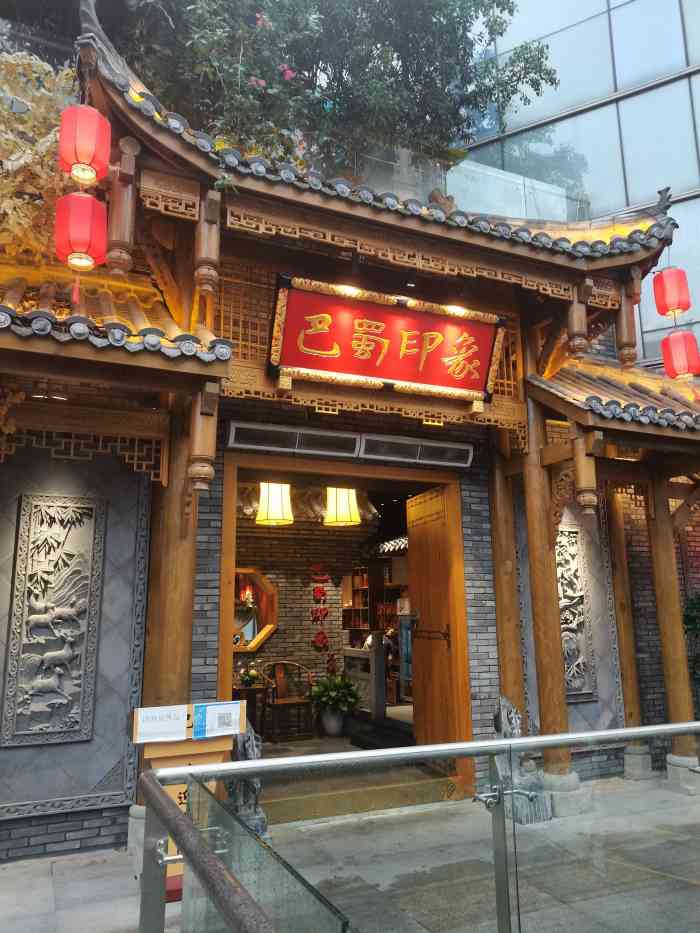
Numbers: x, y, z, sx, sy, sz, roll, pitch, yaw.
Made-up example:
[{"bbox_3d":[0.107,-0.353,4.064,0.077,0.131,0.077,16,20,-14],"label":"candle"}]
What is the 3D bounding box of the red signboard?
[{"bbox_3d":[0.350,-1.011,5.793,2.108,0.722,0.118,5,6,-24],"label":"red signboard"}]

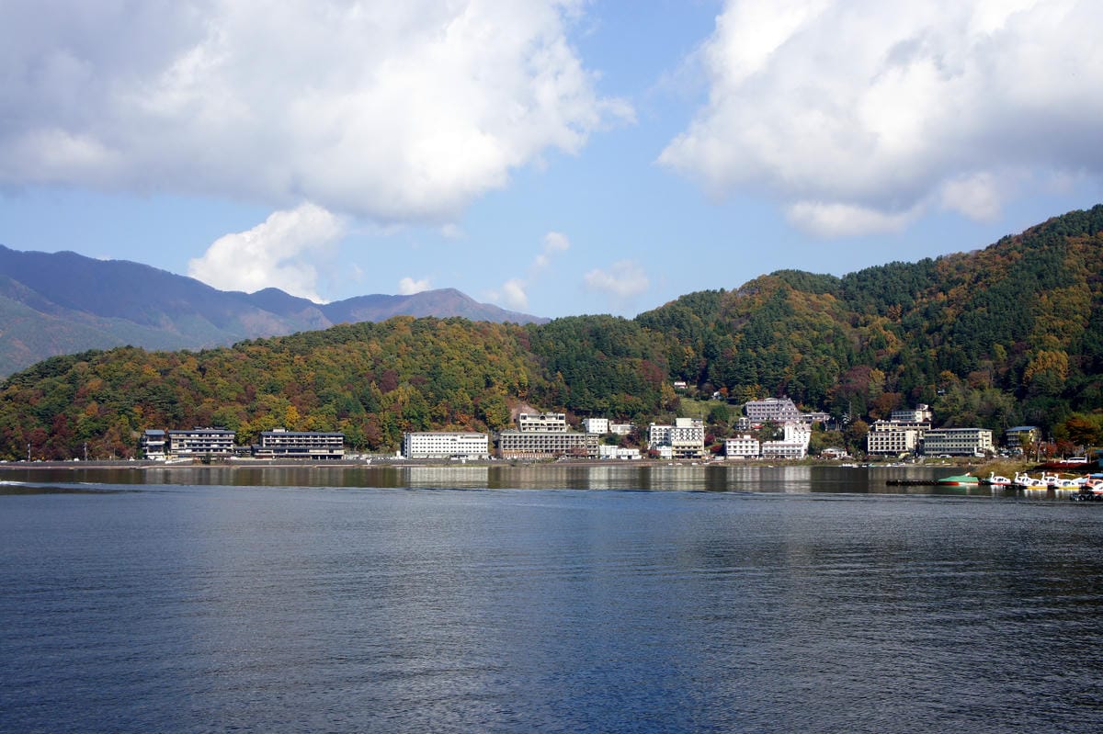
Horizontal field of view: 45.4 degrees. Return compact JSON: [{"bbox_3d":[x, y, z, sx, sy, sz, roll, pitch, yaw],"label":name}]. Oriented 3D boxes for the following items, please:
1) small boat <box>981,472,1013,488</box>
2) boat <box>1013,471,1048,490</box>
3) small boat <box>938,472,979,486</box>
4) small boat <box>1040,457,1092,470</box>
[{"bbox_3d":[63.419,15.813,186.000,3.000,2.000,1.700,-1,-4,11],"label":"small boat"},{"bbox_3d":[60.520,14.315,165.000,3.000,2.000,1.700,-1,-4,11],"label":"boat"},{"bbox_3d":[56.868,15.694,184.000,5.600,1.750,2.100,-1,-4,11],"label":"small boat"},{"bbox_3d":[86.773,16.270,222.000,7.900,2.500,2.500,-1,-4,11],"label":"small boat"}]

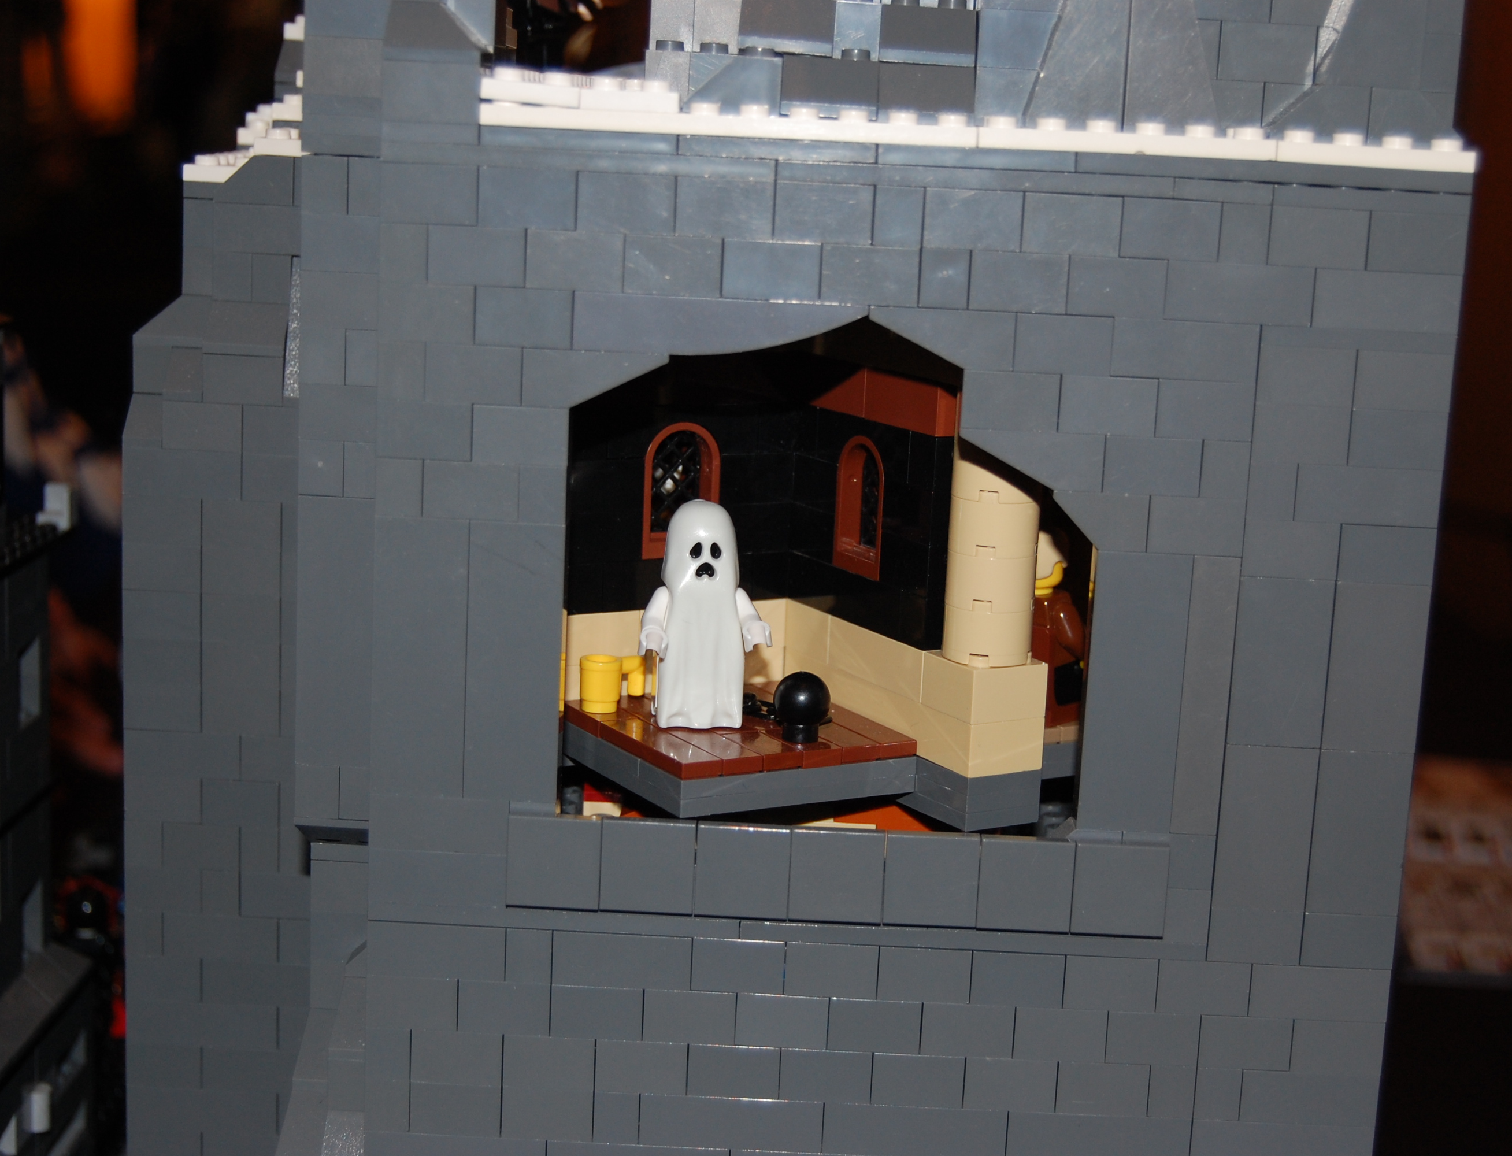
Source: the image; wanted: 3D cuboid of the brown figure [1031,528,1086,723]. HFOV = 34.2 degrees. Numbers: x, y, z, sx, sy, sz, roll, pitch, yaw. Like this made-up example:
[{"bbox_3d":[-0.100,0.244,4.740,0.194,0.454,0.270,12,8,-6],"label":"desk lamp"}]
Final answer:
[{"bbox_3d":[0.055,0.007,0.464,0.017,0.034,0.022,-4,13,-30],"label":"brown figure"}]

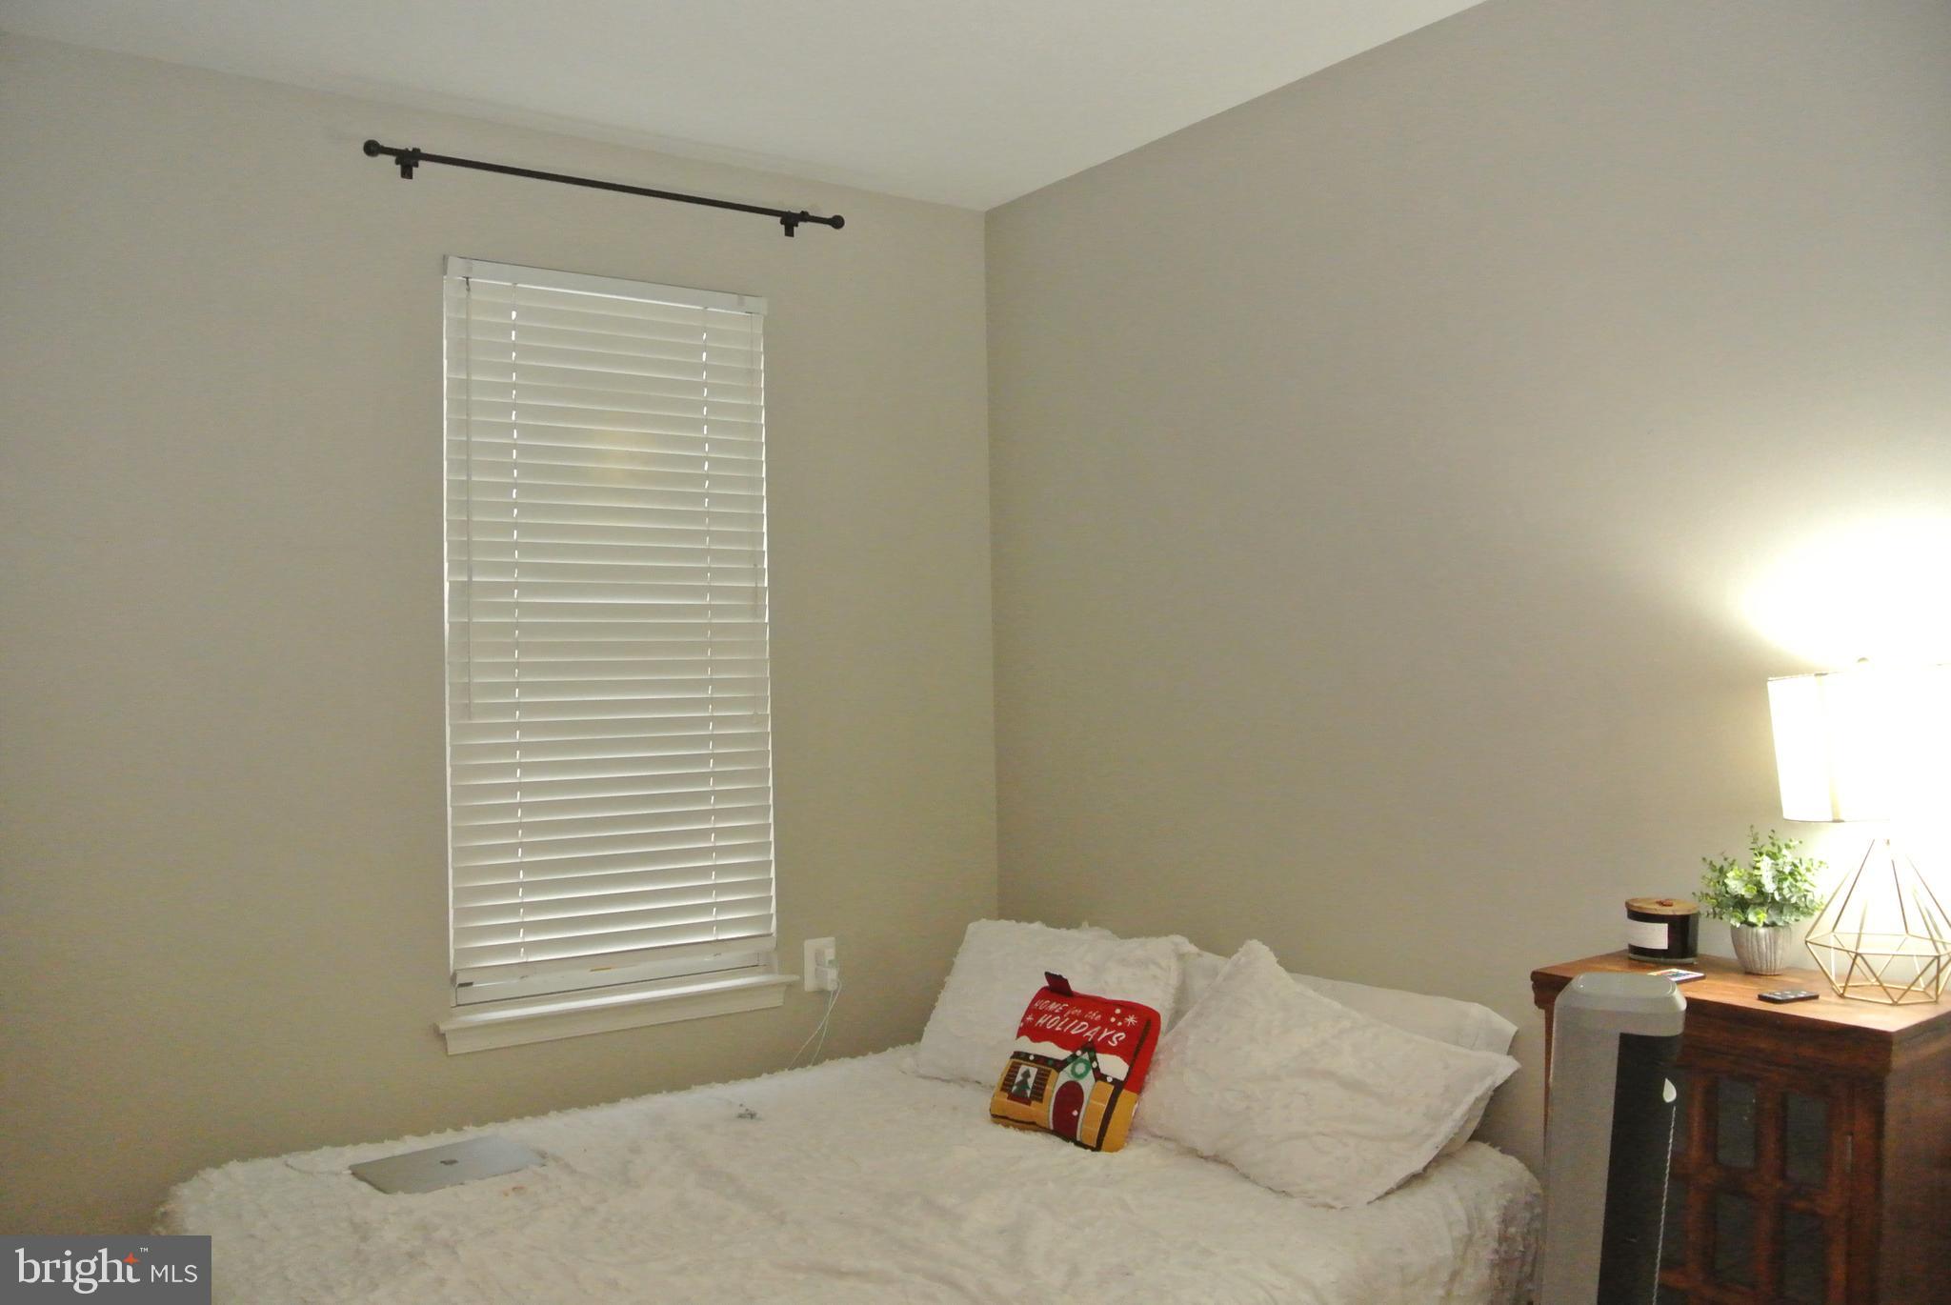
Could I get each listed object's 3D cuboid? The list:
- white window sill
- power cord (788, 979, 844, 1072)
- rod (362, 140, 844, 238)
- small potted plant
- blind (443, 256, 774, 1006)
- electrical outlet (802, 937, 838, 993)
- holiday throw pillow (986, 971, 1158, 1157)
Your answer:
[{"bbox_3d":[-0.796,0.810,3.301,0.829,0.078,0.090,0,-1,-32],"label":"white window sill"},{"bbox_3d":[-0.379,0.884,3.487,0.125,0.215,0.070,0,-1,-32],"label":"power cord"},{"bbox_3d":[-0.795,-1.028,3.280,1.085,0.049,0.100,0,-1,-32],"label":"rod"},{"bbox_3d":[1.188,0.372,2.216,0.189,0.217,0.179,-1,-1,28],"label":"small potted plant"},{"bbox_3d":[-0.802,-0.063,3.303,0.742,1.573,0.060,0,-1,-32],"label":"blind"},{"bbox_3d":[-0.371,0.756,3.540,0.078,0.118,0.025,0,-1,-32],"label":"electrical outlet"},{"bbox_3d":[0.199,0.817,2.938,0.272,0.280,0.095,-2,-38,43],"label":"holiday throw pillow"}]

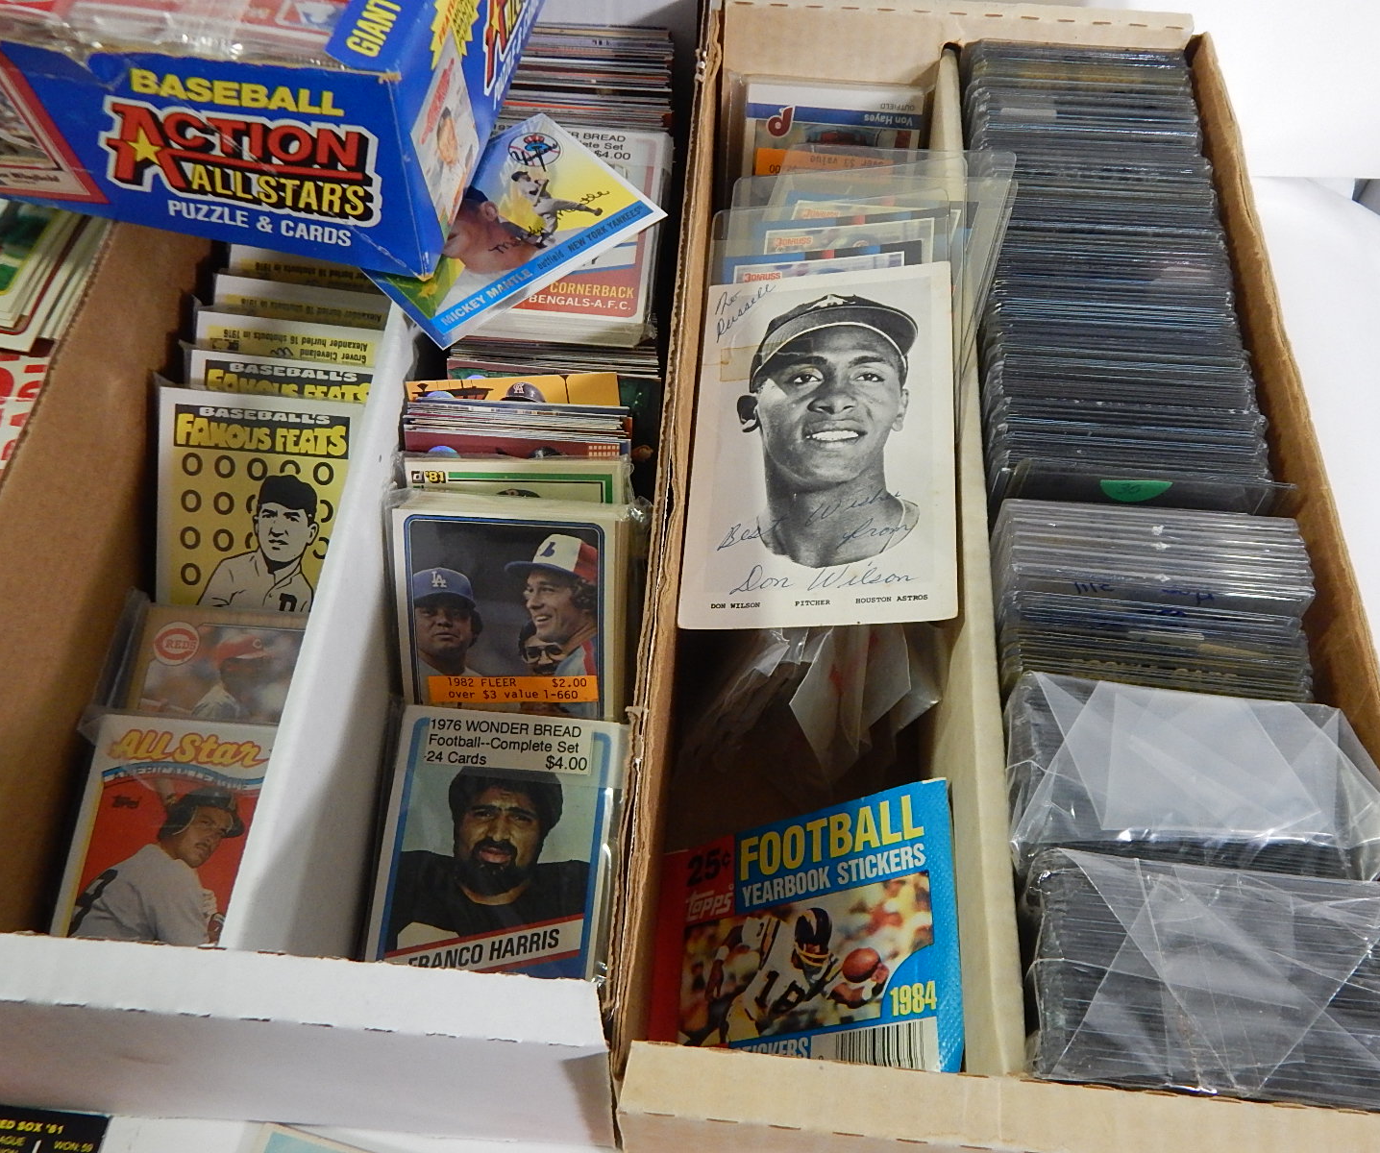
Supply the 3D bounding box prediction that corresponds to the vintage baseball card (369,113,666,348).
[{"bbox_3d":[-0.061,-0.112,0.394,0.089,0.001,0.064,-37,68,-23],"label":"vintage baseball card"}]

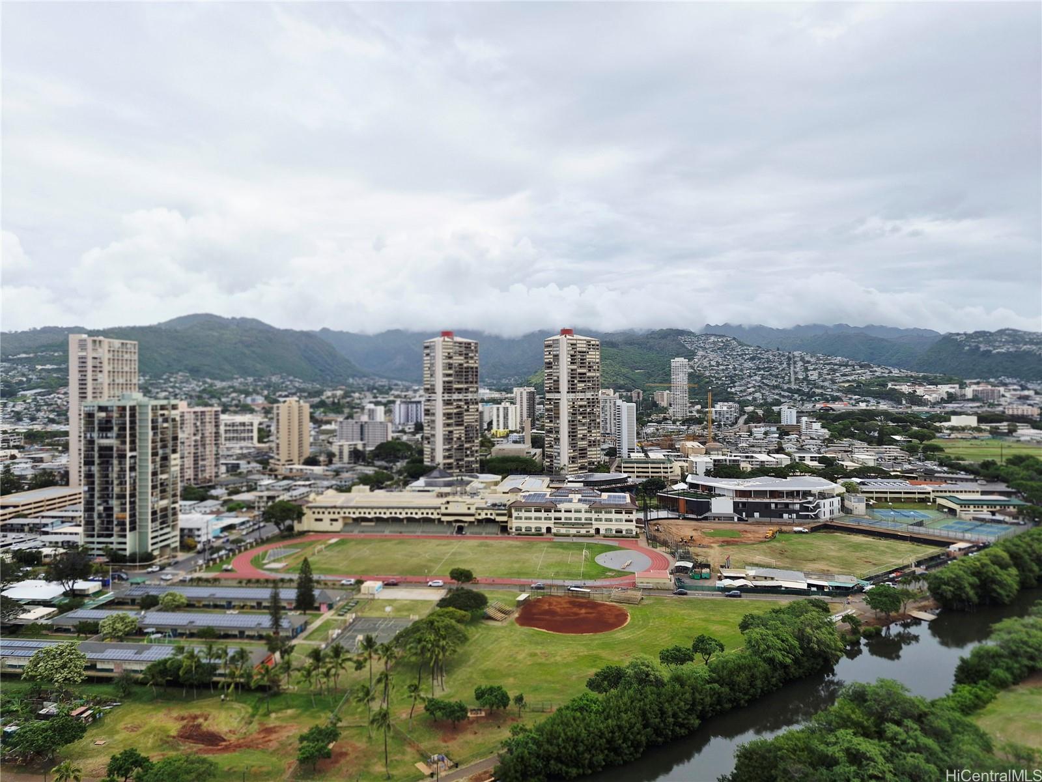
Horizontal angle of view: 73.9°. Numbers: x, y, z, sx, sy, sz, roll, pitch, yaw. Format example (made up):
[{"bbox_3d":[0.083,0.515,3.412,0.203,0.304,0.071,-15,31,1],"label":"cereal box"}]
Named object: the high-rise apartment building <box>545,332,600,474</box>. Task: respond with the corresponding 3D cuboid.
[{"bbox_3d":[39.790,10.180,533.000,38.000,115.000,23.000,0,0,-37],"label":"high-rise apartment building"}]

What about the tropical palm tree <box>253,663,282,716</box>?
[{"bbox_3d":[-53.290,62.440,145.500,6.000,10.780,6.000,0,0,0],"label":"tropical palm tree"}]

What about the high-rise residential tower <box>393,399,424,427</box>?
[{"bbox_3d":[-175.410,35.400,1085.000,47.000,42.740,22.000,0,0,-15],"label":"high-rise residential tower"}]

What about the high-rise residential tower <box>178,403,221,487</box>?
[{"bbox_3d":[-242.190,38.510,512.060,17.000,61.000,33.450,0,0,30],"label":"high-rise residential tower"}]

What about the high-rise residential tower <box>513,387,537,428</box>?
[{"bbox_3d":[7.663,29.259,1185.000,28.000,70.000,27.000,-1,0,30],"label":"high-rise residential tower"}]

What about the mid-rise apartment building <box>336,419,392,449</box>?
[{"bbox_3d":[-167.648,47.534,743.821,55.700,33.500,15.000,0,0,7],"label":"mid-rise apartment building"}]

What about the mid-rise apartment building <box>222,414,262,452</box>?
[{"bbox_3d":[-322.020,48.140,795.000,42.000,41.130,20.000,0,0,-3],"label":"mid-rise apartment building"}]

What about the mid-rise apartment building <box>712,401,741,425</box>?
[{"bbox_3d":[328.890,35.890,1110.000,43.000,36.540,30.000,0,0,5],"label":"mid-rise apartment building"}]

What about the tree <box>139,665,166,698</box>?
[{"bbox_3d":[-79.831,62.964,150.213,5.830,7.060,5.830,0,0,6],"label":"tree"}]

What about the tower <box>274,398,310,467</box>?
[{"bbox_3d":[-200.620,37.750,607.650,24.500,62.500,24.500,0,0,-30],"label":"tower"}]

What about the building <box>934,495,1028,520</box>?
[{"bbox_3d":[250.090,62.060,378.830,36.000,9.000,29.000,0,0,5],"label":"building"}]

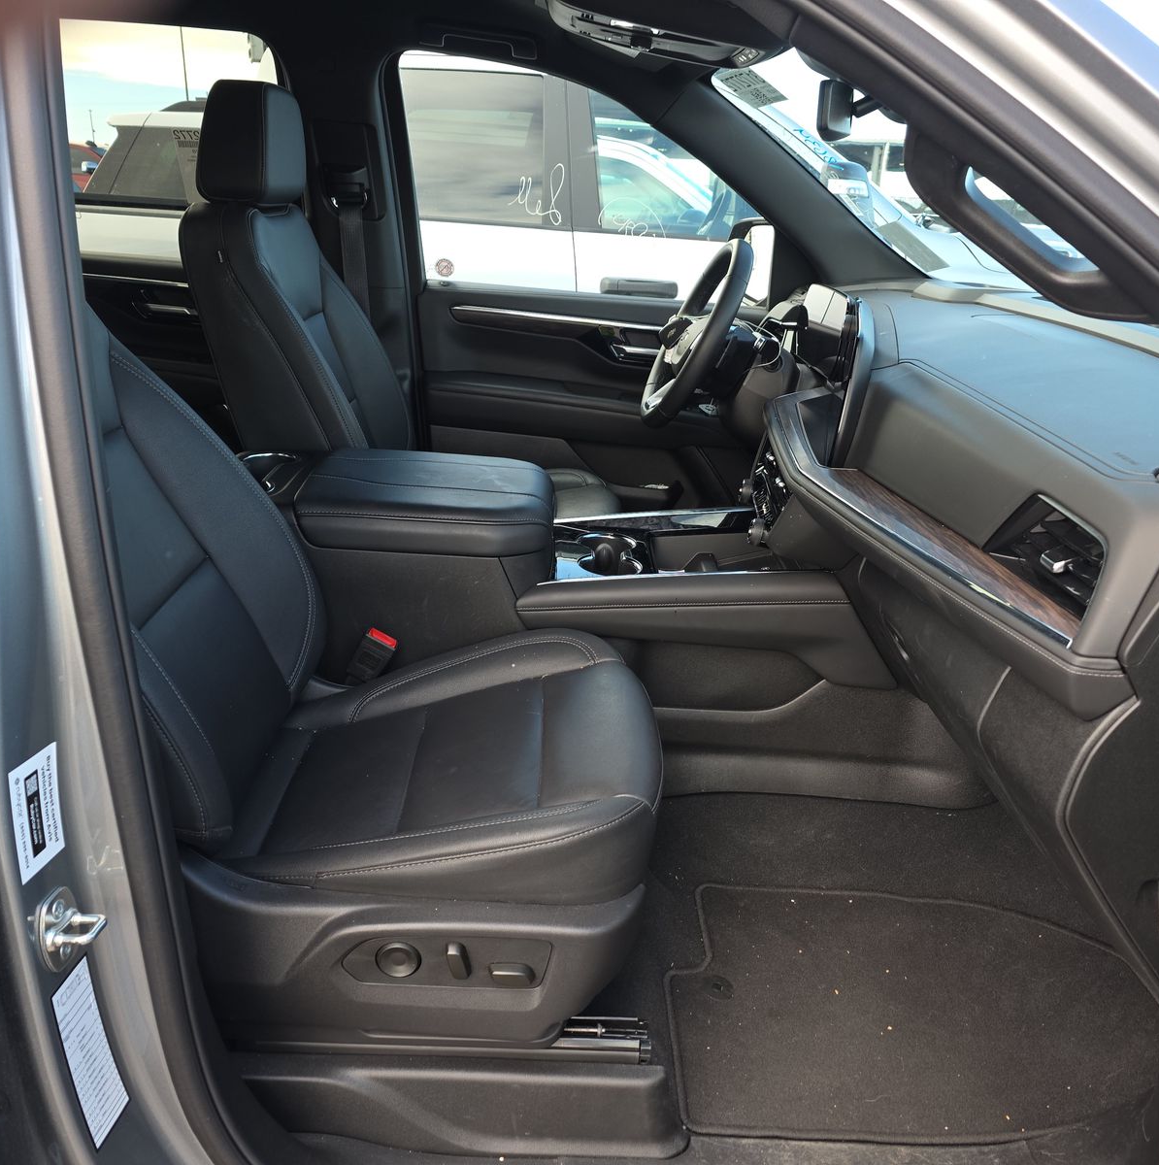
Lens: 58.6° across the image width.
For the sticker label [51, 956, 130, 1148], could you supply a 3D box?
[{"bbox_3d":[-0.402,0.389,0.853,0.002,0.153,0.049,0,20,9],"label":"sticker label"}]

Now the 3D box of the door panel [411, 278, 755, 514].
[{"bbox_3d":[0.068,-0.328,2.350,0.845,0.680,0.144,0,20,-2],"label":"door panel"}]

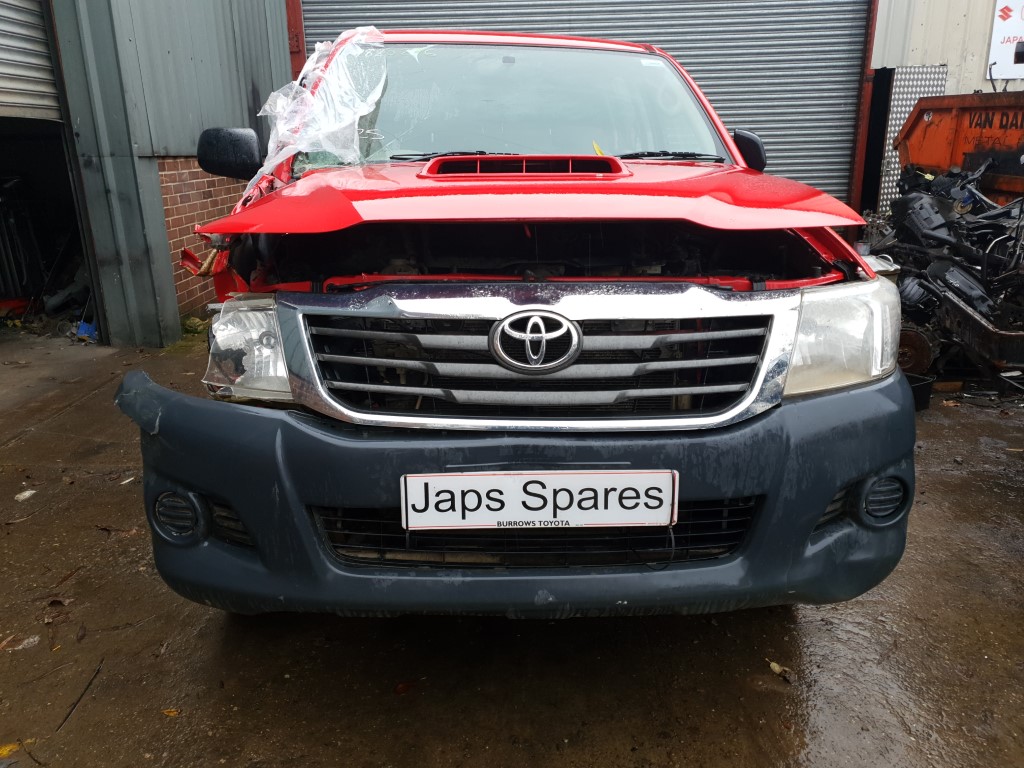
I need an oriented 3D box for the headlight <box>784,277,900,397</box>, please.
[{"bbox_3d":[0.729,-0.124,1.675,0.355,0.212,0.330,-1,17,-2],"label":"headlight"}]

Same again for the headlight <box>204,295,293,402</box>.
[{"bbox_3d":[-0.555,-0.086,1.587,0.250,0.207,0.260,-1,17,-2],"label":"headlight"}]

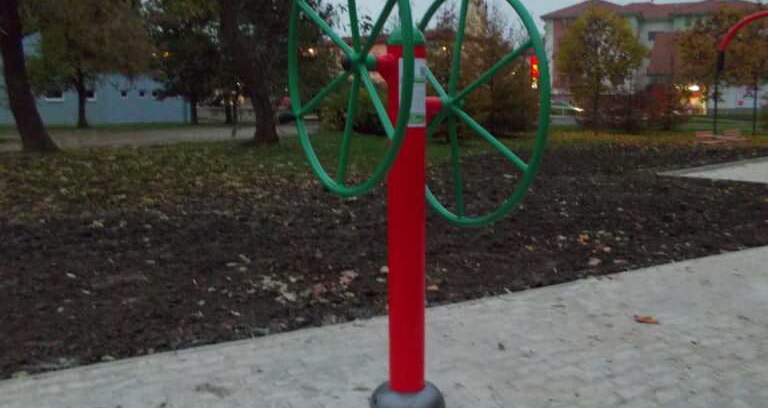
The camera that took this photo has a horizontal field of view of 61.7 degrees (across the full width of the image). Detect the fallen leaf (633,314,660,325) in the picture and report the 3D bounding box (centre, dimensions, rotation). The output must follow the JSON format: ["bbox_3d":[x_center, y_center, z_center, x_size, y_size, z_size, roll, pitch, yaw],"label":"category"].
[{"bbox_3d":[1.469,0.646,3.600,0.150,0.035,0.090,3,9,20],"label":"fallen leaf"}]

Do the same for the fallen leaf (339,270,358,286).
[{"bbox_3d":[-0.243,0.509,4.400,0.125,0.075,0.100,0,9,6],"label":"fallen leaf"}]

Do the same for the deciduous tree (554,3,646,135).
[{"bbox_3d":[9.101,-5.686,26.800,3.750,5.200,3.750,2,9,19],"label":"deciduous tree"}]

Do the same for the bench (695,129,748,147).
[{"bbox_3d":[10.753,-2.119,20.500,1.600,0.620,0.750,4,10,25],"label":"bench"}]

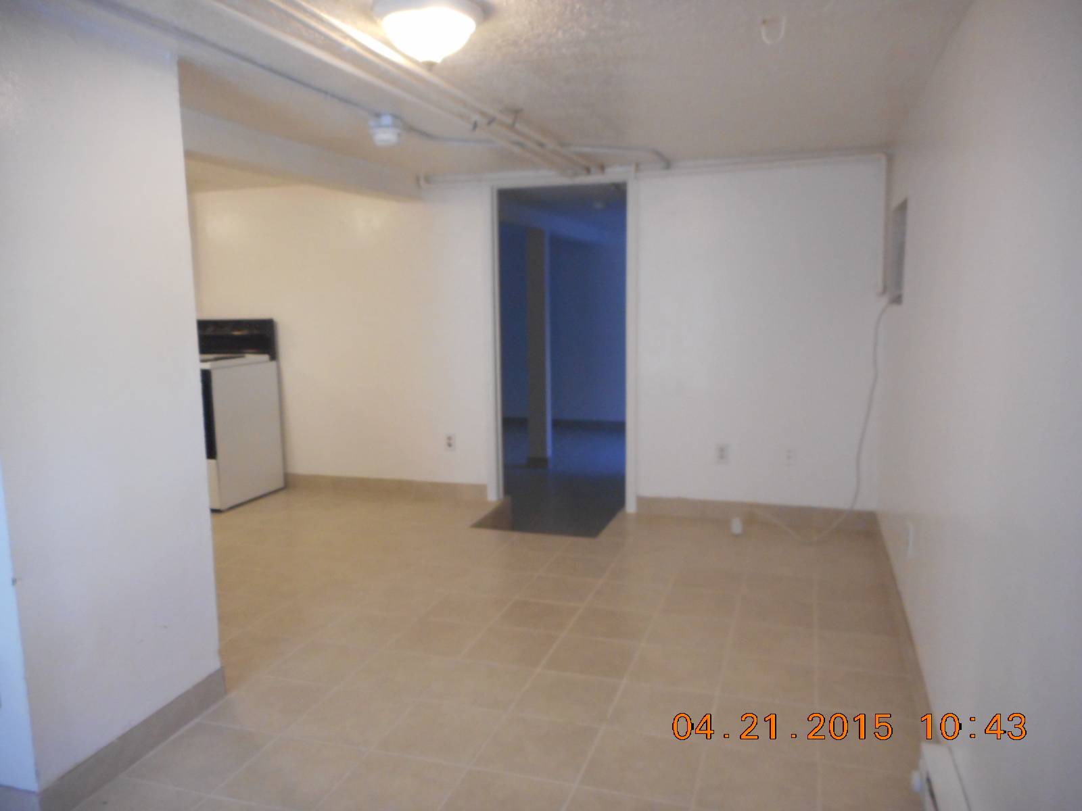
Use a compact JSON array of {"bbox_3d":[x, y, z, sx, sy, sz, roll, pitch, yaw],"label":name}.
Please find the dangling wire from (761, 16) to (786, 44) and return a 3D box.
[{"bbox_3d":[0.651,-1.052,2.188,0.065,0.075,0.012,1,8,18],"label":"dangling wire"}]

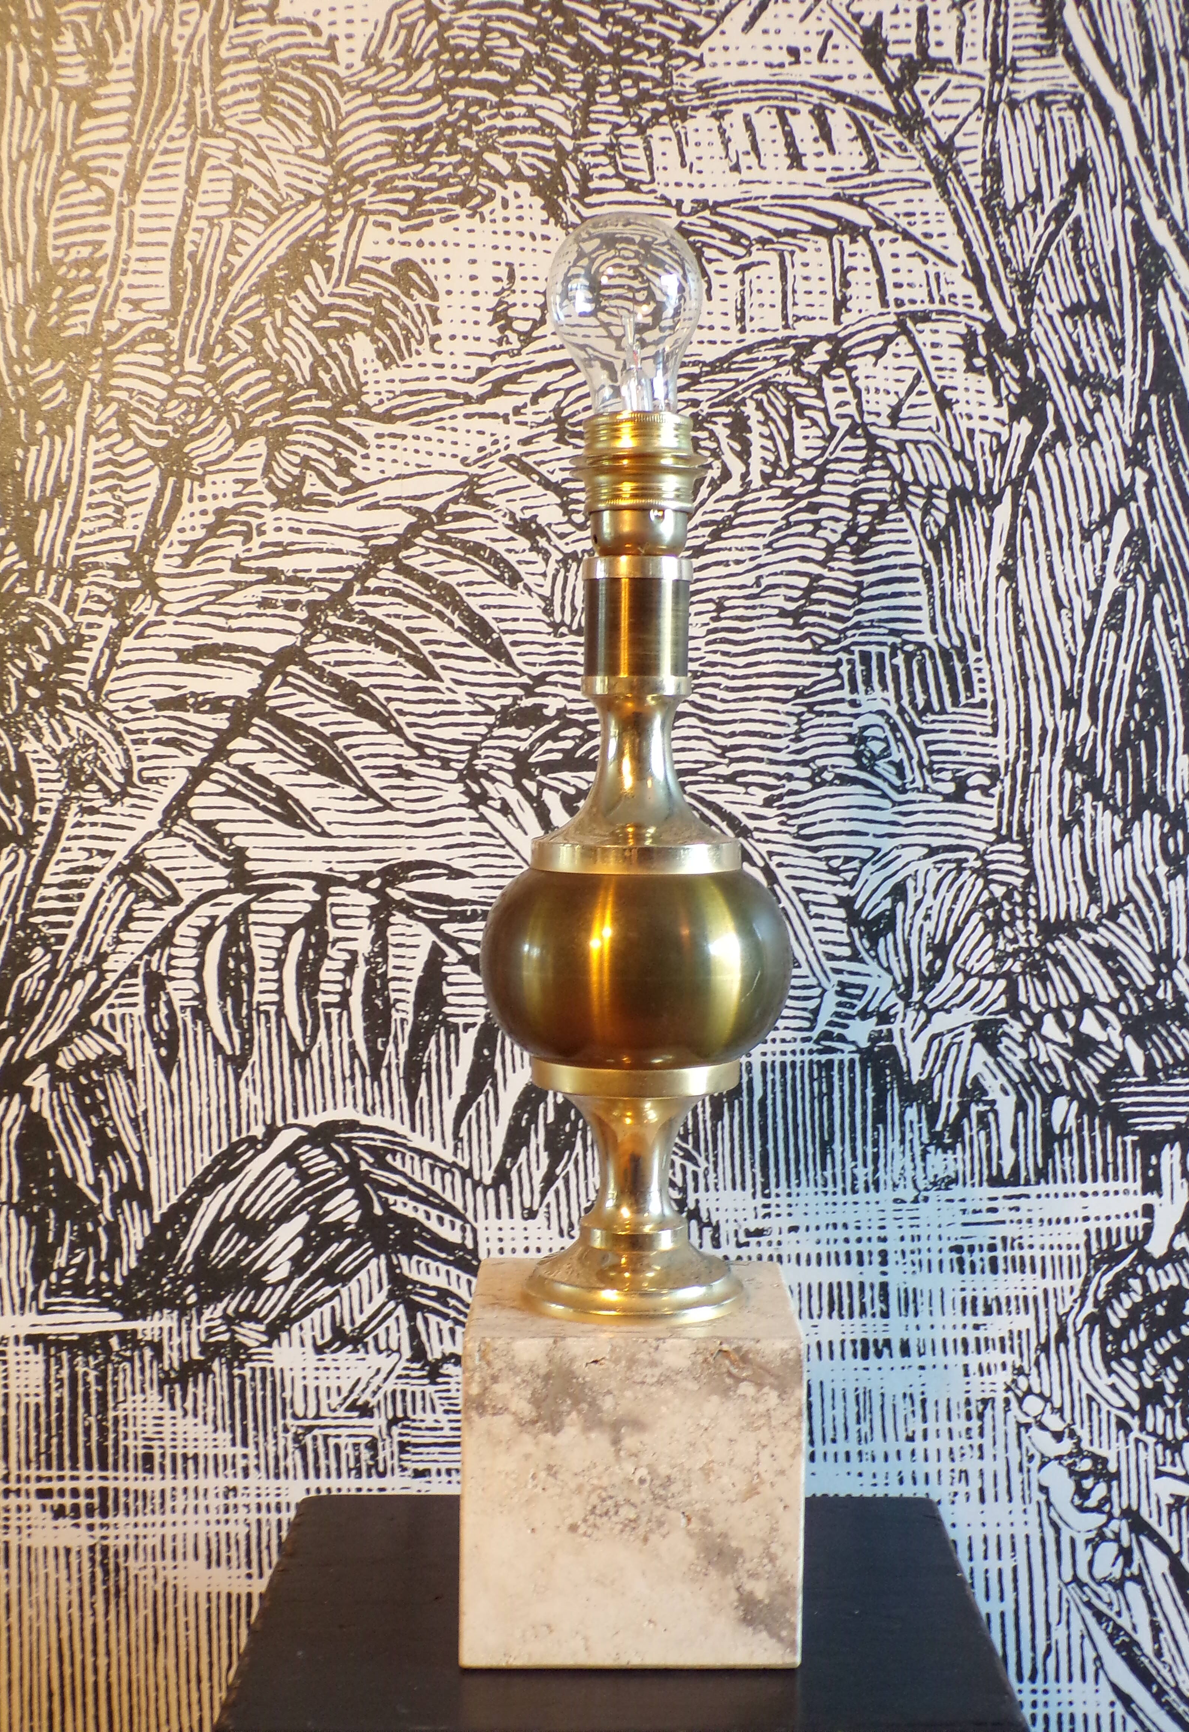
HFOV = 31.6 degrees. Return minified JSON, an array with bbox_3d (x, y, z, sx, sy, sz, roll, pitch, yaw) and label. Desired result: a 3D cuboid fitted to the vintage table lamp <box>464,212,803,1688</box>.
[{"bbox_3d":[0.015,0.022,0.789,0.121,0.523,0.118,1,4,0],"label":"vintage table lamp"}]

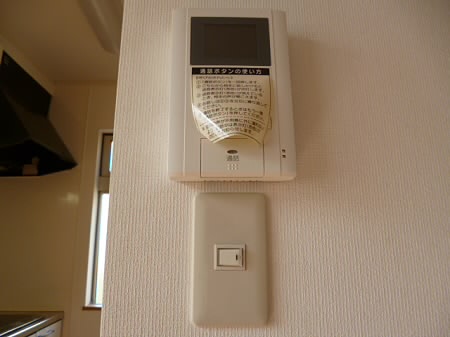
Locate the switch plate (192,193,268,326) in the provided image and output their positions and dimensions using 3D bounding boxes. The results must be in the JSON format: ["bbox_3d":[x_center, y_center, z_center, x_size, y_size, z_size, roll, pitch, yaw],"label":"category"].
[{"bbox_3d":[0.005,0.082,0.287,0.070,0.120,0.010,0,-12,-1],"label":"switch plate"}]

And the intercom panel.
[{"bbox_3d":[0.006,-0.072,0.309,0.117,0.171,0.031,0,-12,-1],"label":"intercom panel"}]

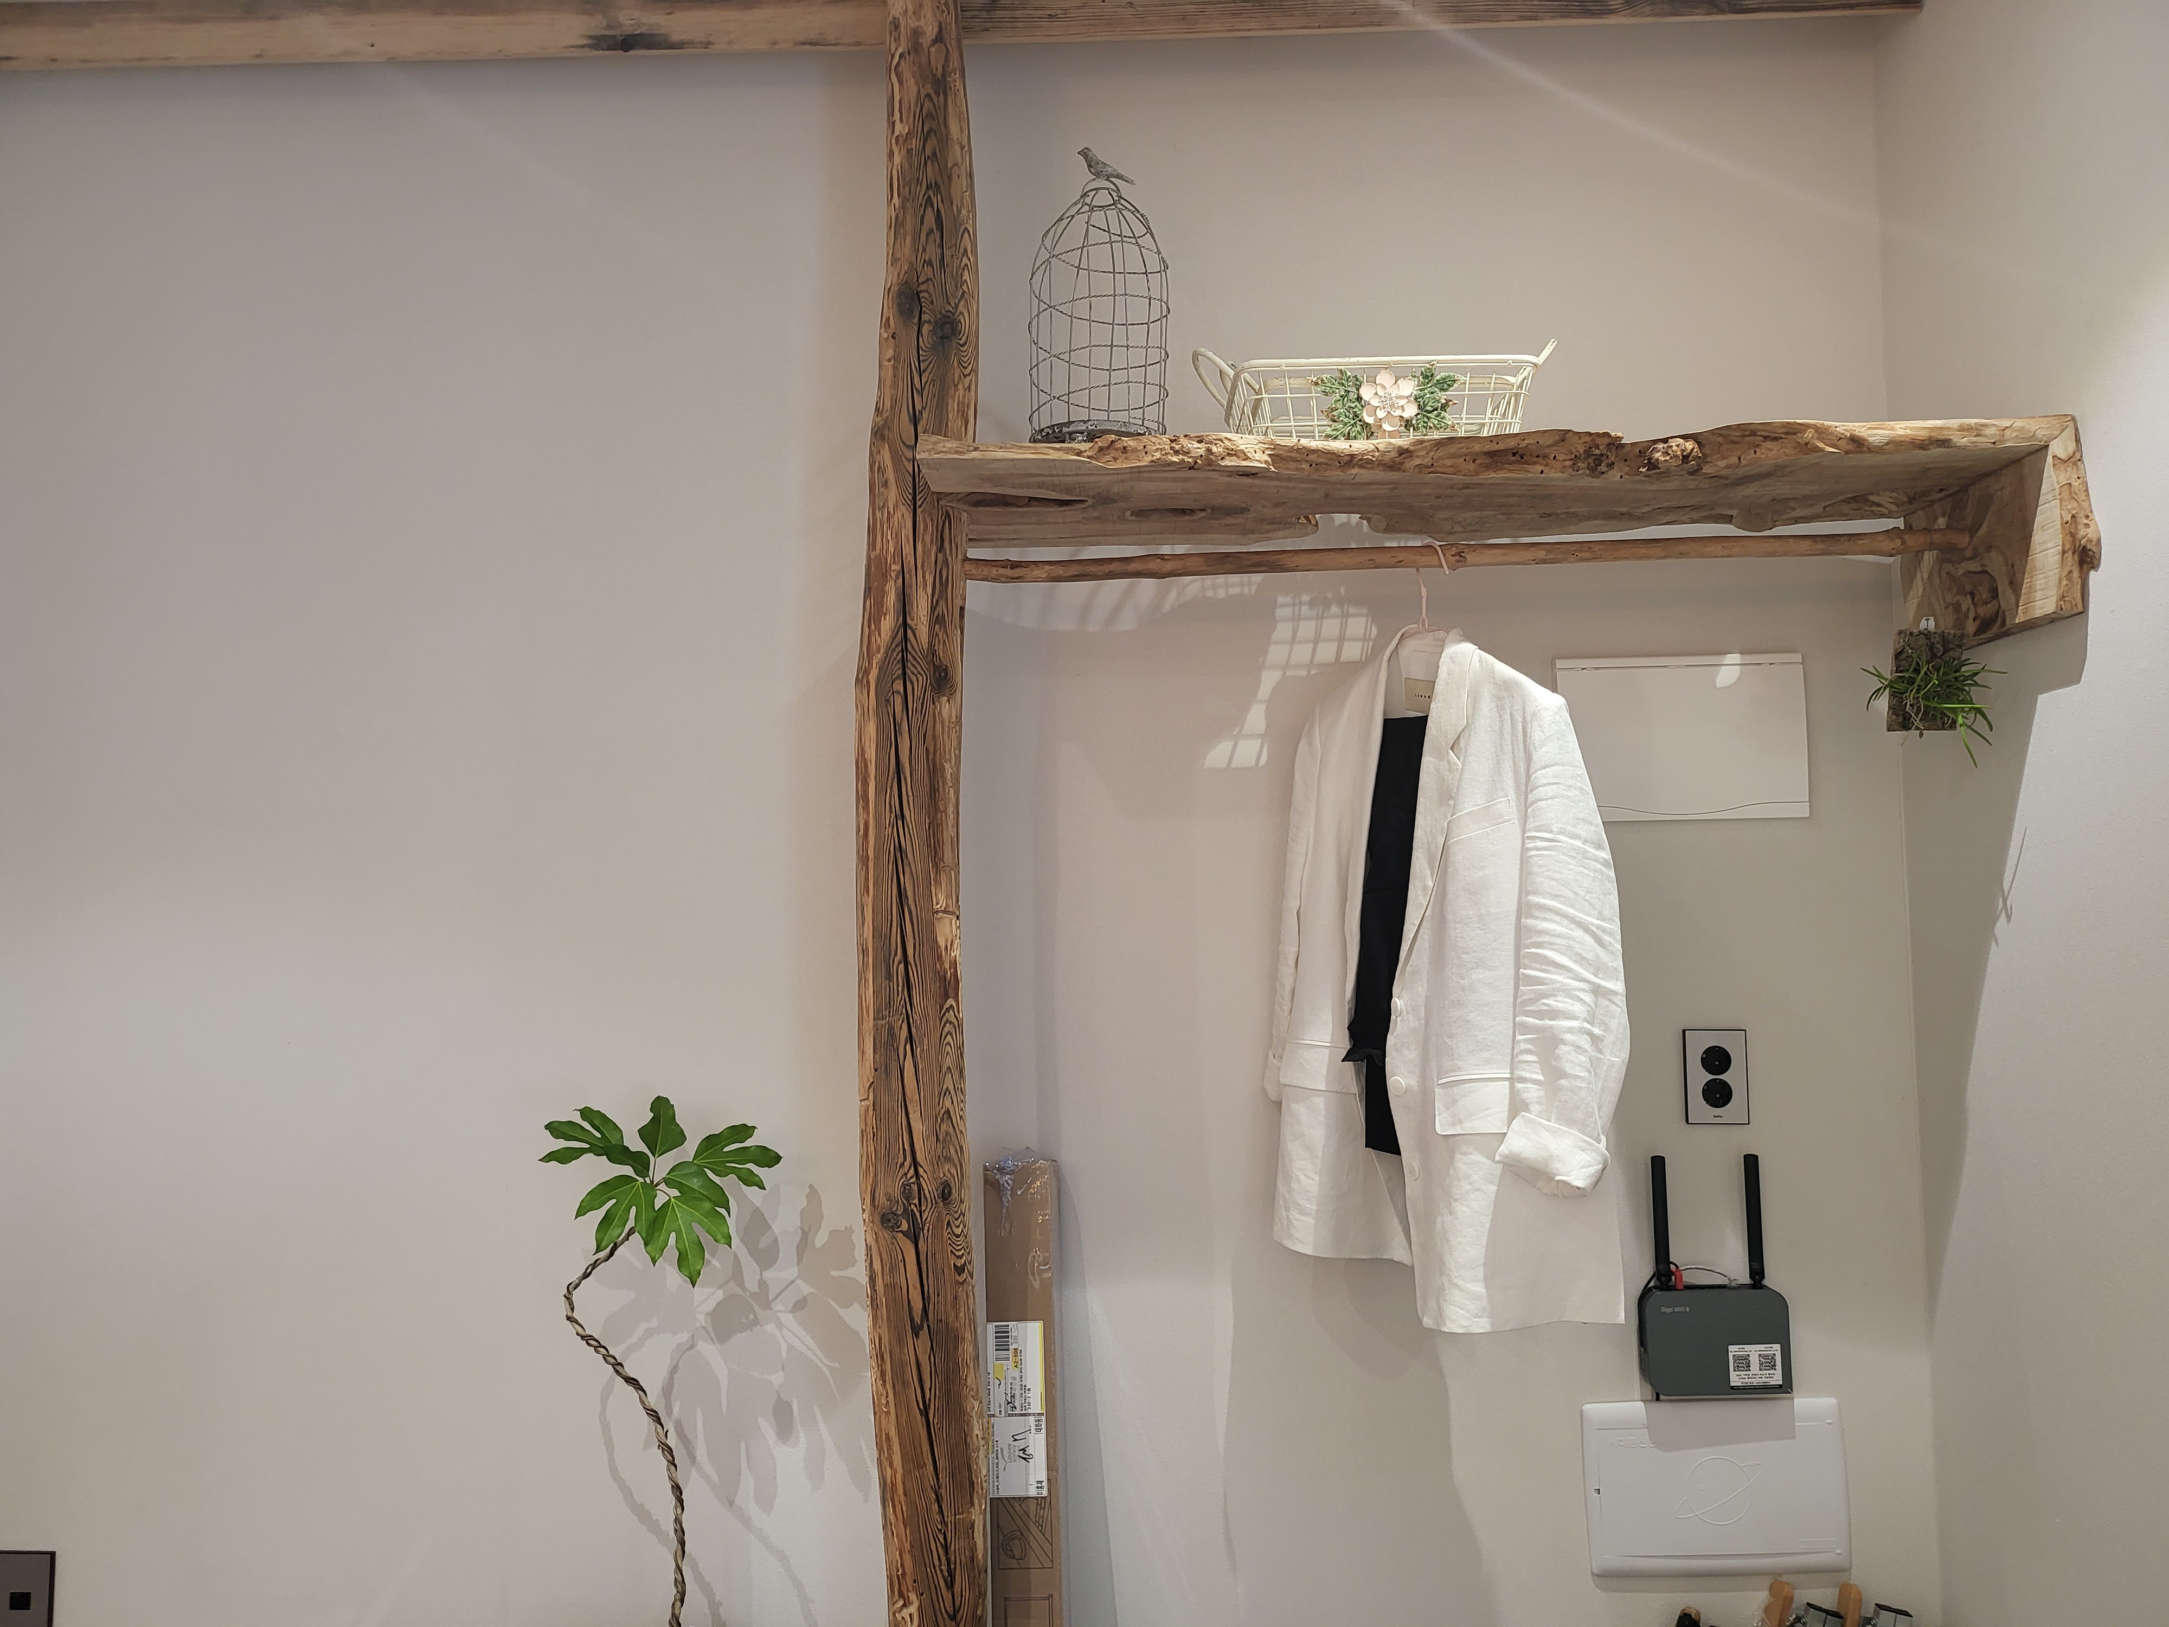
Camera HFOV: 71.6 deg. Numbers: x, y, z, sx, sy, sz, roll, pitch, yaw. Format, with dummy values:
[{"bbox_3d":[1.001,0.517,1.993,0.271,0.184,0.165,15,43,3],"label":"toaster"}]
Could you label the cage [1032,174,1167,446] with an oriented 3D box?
[{"bbox_3d":[0.017,-0.577,1.726,0.161,0.362,0.161,-1,-4,1],"label":"cage"}]

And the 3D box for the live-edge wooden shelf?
[{"bbox_3d":[0.440,-0.295,1.758,1.225,0.214,0.385,-1,-4,1],"label":"live-edge wooden shelf"}]

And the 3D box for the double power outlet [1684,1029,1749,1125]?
[{"bbox_3d":[0.805,0.336,1.915,0.077,0.121,0.012,-1,-4,1],"label":"double power outlet"}]

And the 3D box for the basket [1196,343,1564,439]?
[{"bbox_3d":[0.341,-0.473,1.769,0.429,0.152,0.230,-1,-4,1],"label":"basket"}]

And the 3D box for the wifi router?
[{"bbox_3d":[0.782,0.573,1.878,0.176,0.290,0.043,-1,-4,1],"label":"wifi router"}]

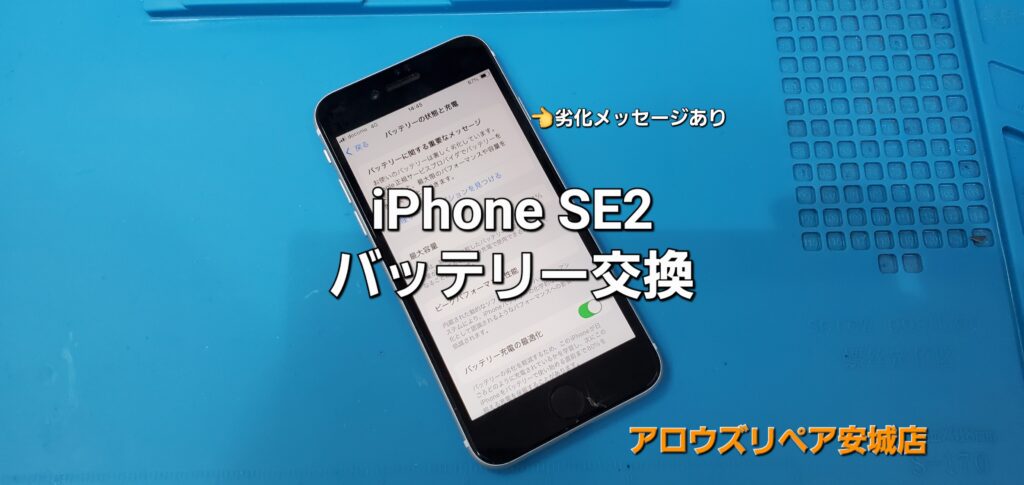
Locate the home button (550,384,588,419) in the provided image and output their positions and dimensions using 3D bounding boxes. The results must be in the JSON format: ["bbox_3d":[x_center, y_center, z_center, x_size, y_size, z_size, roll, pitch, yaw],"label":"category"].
[{"bbox_3d":[0.018,0.050,0.214,0.011,0.001,0.011,-26,80,-8],"label":"home button"}]

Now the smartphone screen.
[{"bbox_3d":[-0.010,-0.002,0.226,0.059,0.003,0.104,-26,80,-9],"label":"smartphone screen"}]

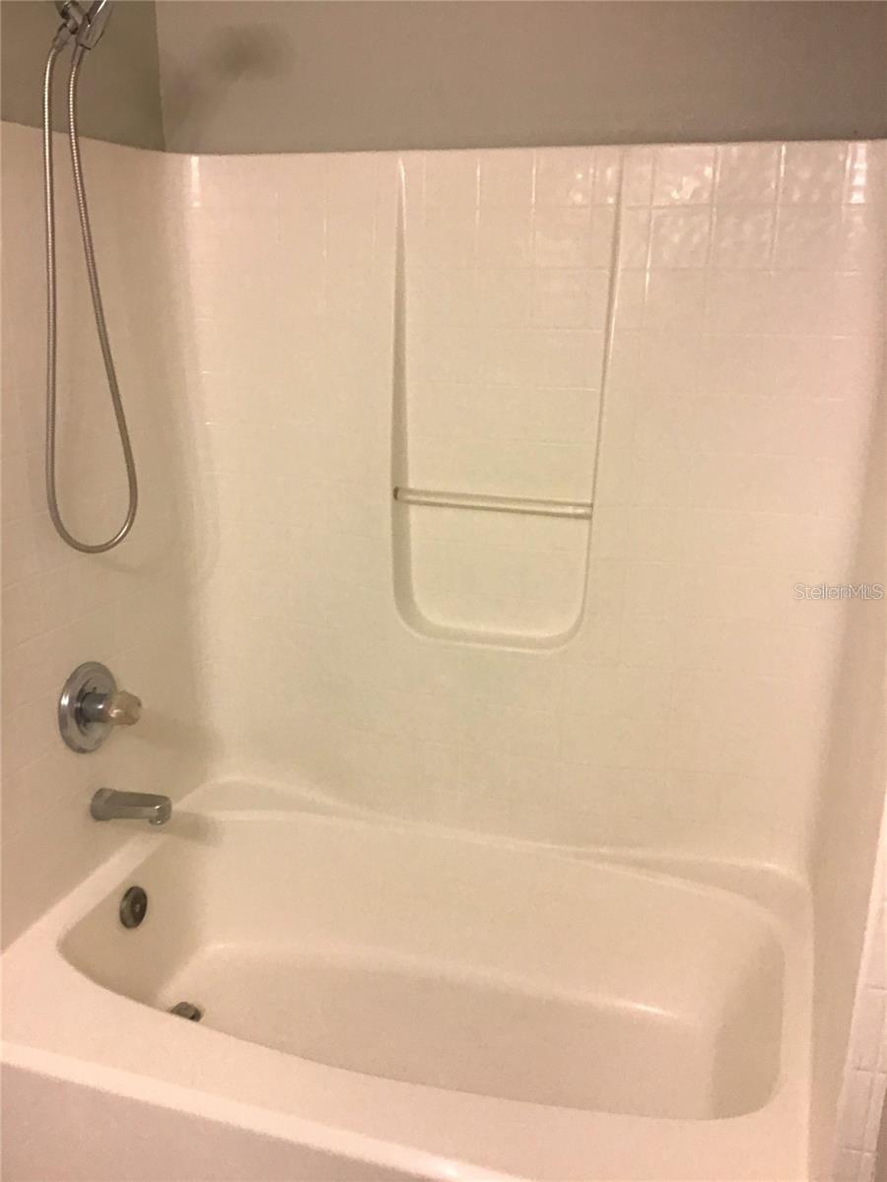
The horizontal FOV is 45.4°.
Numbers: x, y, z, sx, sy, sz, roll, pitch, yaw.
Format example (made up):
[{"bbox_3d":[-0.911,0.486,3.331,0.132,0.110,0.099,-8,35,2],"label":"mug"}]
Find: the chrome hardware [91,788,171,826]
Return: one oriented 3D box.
[{"bbox_3d":[-0.603,0.426,2.062,0.153,0.068,0.059,5,15,15],"label":"chrome hardware"}]

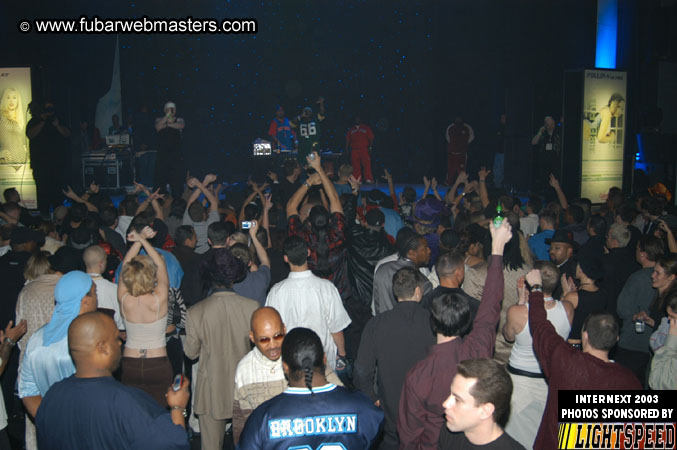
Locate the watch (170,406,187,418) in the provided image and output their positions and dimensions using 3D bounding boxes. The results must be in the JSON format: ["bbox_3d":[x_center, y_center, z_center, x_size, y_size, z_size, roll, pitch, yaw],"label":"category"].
[{"bbox_3d":[-0.662,0.776,2.800,0.062,0.042,0.060,4,3,-25],"label":"watch"}]

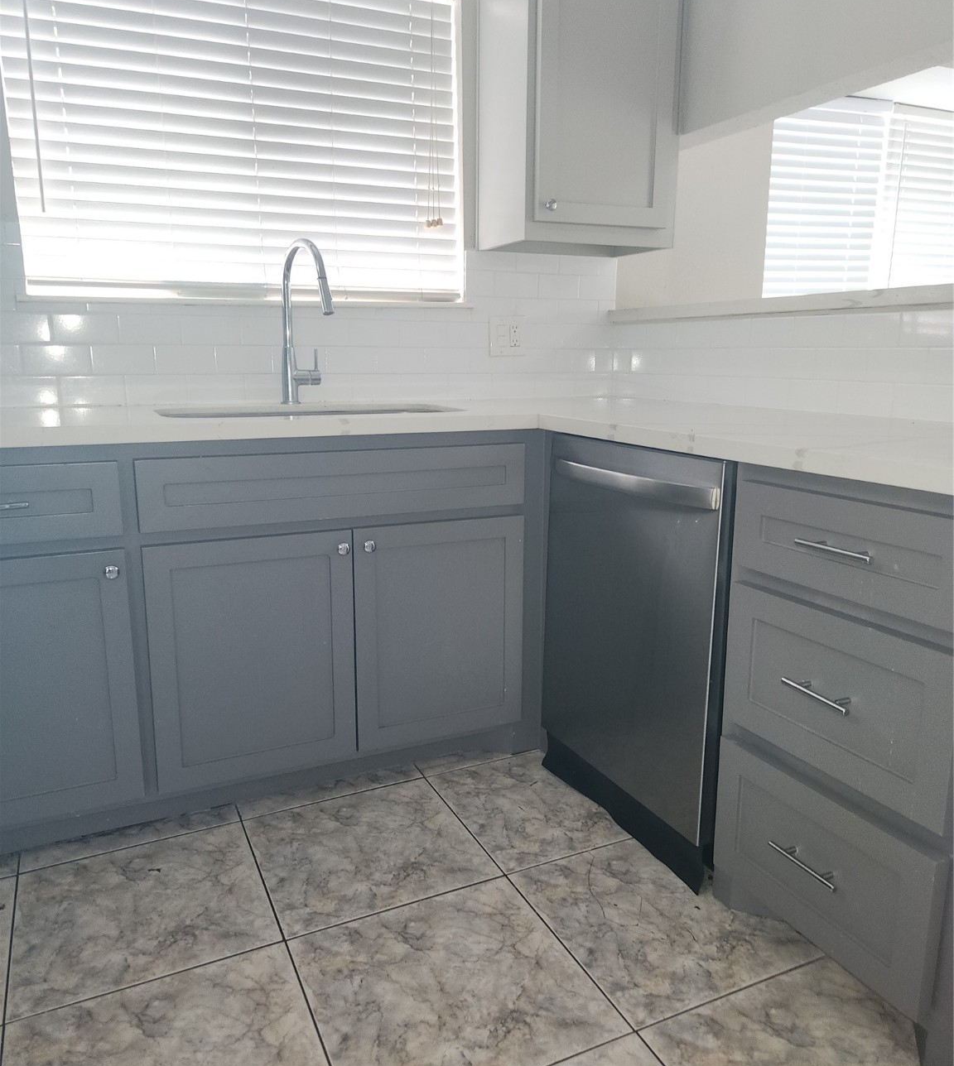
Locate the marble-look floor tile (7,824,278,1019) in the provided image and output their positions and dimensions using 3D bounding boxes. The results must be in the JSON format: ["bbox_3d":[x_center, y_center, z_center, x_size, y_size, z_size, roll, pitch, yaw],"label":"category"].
[{"bbox_3d":[-0.656,0.739,1.664,0.452,0.015,0.452,-6,13,-24],"label":"marble-look floor tile"}]

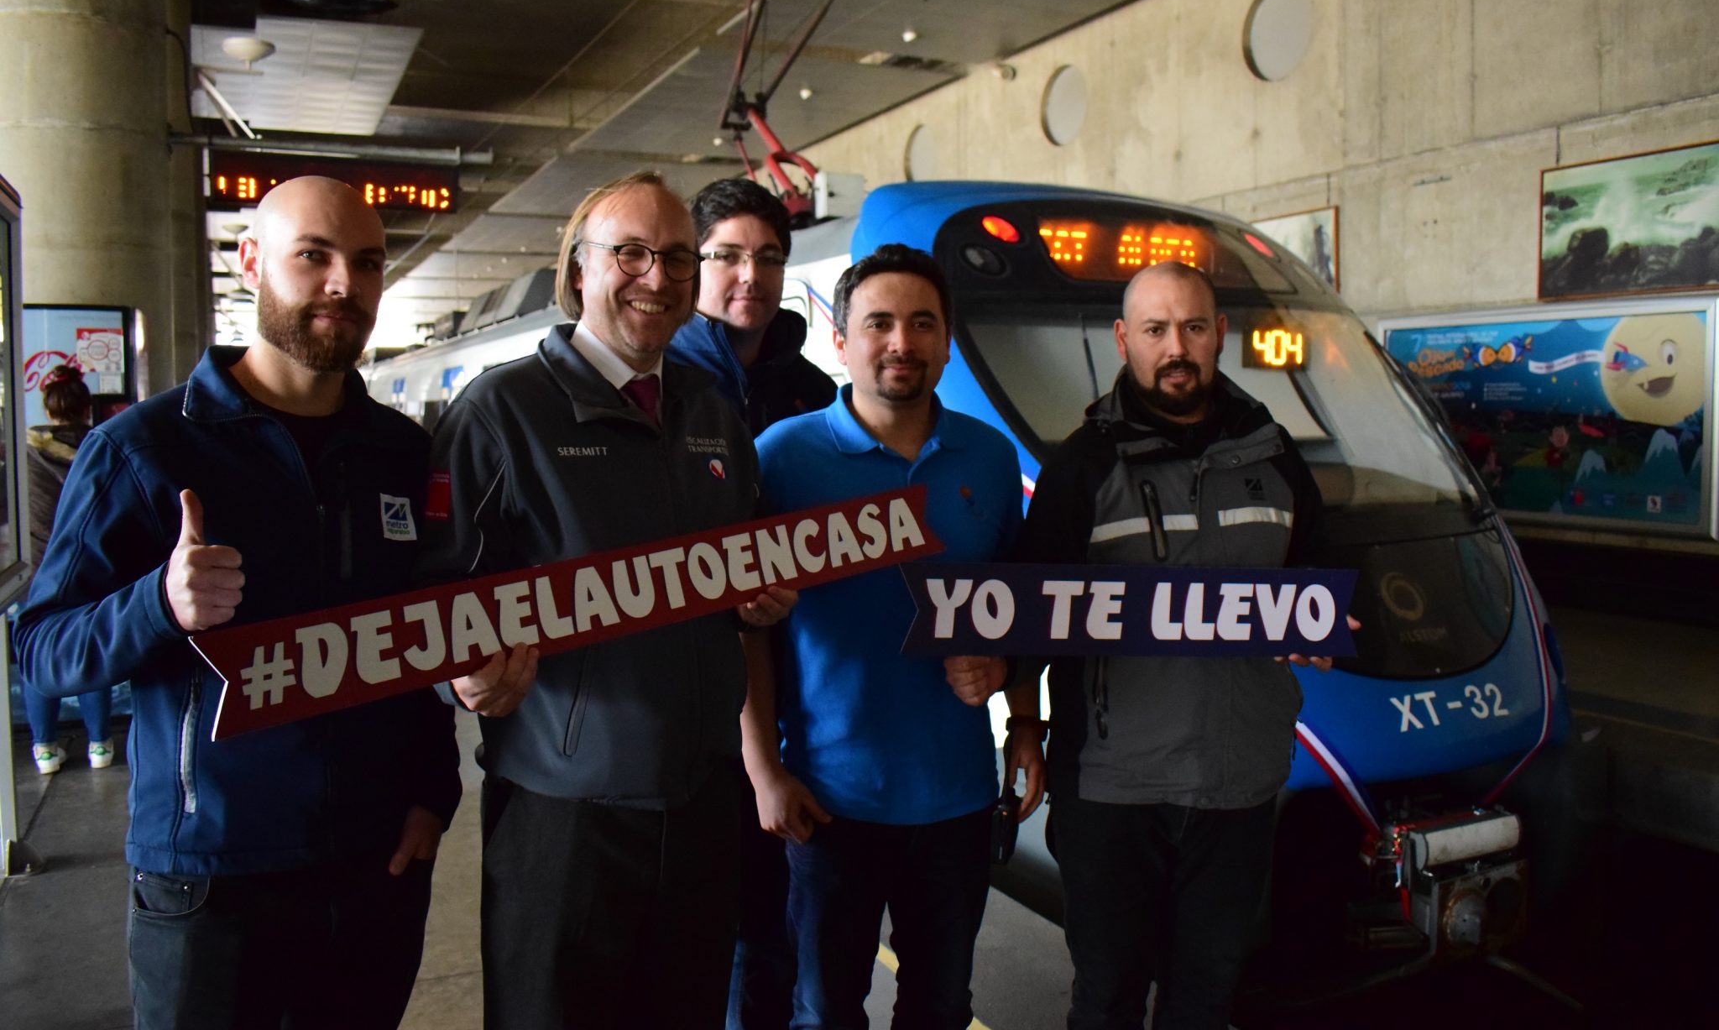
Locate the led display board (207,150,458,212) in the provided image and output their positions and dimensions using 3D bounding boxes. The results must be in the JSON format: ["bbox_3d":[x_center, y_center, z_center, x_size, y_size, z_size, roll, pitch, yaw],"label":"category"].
[{"bbox_3d":[-2.929,-1.859,7.237,1.285,0.294,0.160,-3,5,-26],"label":"led display board"}]

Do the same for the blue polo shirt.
[{"bbox_3d":[0.040,0.140,2.060,0.460,0.700,0.290,-2,4,-11],"label":"blue polo shirt"}]

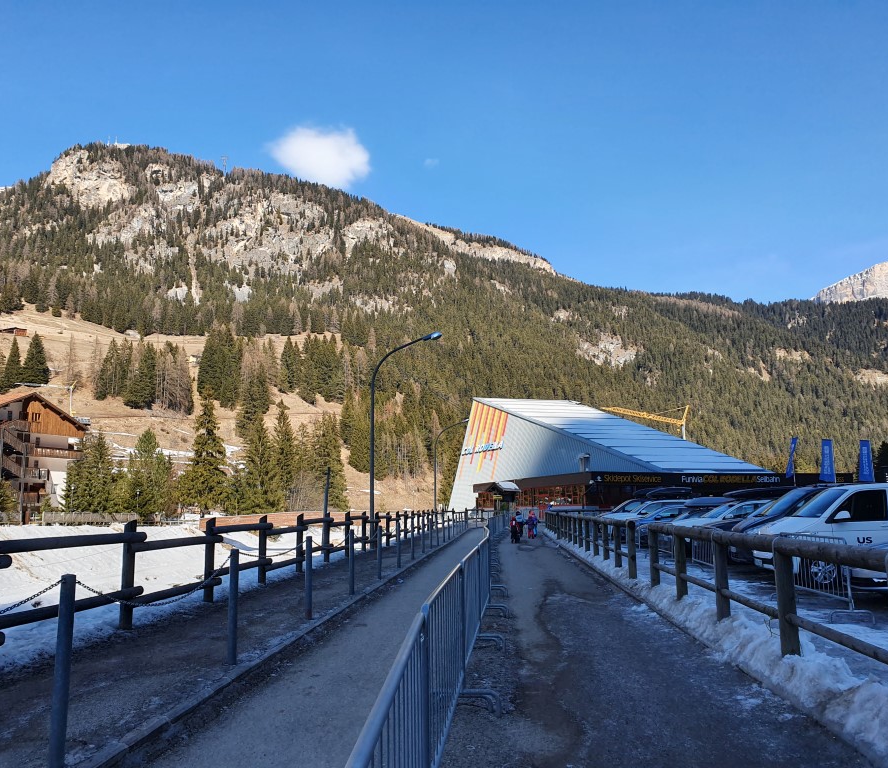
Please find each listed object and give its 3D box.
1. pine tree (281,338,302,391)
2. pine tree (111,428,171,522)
[{"bbox_3d":[-47.058,-5.718,235.780,6.033,16.824,6.033,0,-9,0],"label":"pine tree"},{"bbox_3d":[-33.055,9.949,84.499,6.532,10.156,6.532,0,-9,0],"label":"pine tree"}]

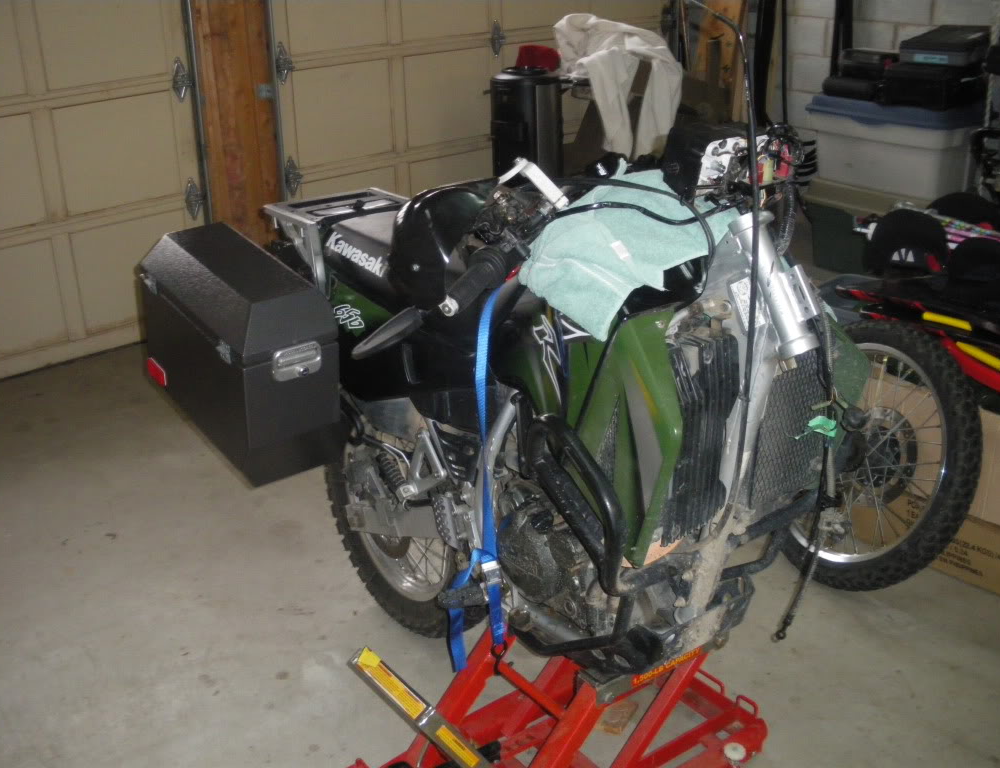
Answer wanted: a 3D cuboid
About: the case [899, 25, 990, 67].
[{"bbox_3d":[2.147,-1.632,5.122,0.320,0.095,0.360,15,35,31],"label":"case"}]

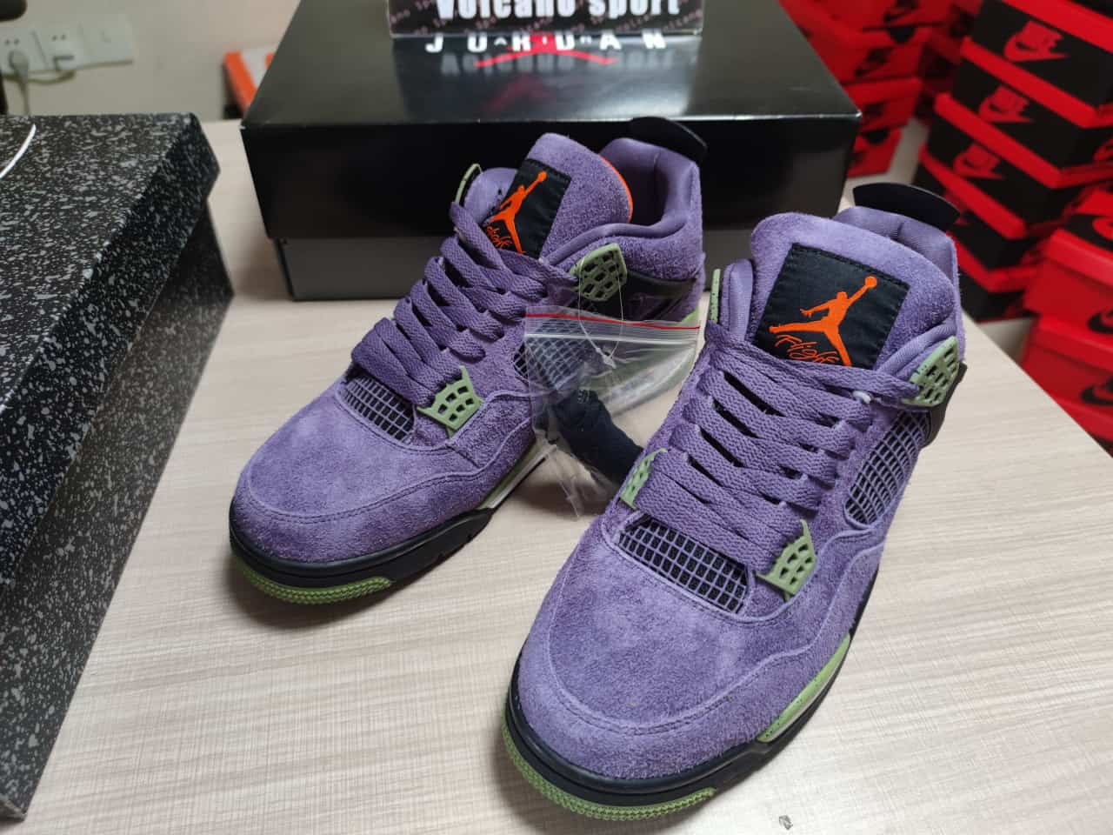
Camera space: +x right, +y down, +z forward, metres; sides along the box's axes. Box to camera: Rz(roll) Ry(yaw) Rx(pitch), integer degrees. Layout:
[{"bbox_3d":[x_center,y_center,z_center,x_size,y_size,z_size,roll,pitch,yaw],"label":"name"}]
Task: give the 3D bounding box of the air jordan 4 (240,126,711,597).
[{"bbox_3d":[-0.032,-0.049,0.395,0.113,0.149,0.295,31,52,27],"label":"air jordan 4"}]

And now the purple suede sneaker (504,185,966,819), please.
[{"bbox_3d":[0.096,0.017,0.333,0.115,0.155,0.295,23,49,22],"label":"purple suede sneaker"}]

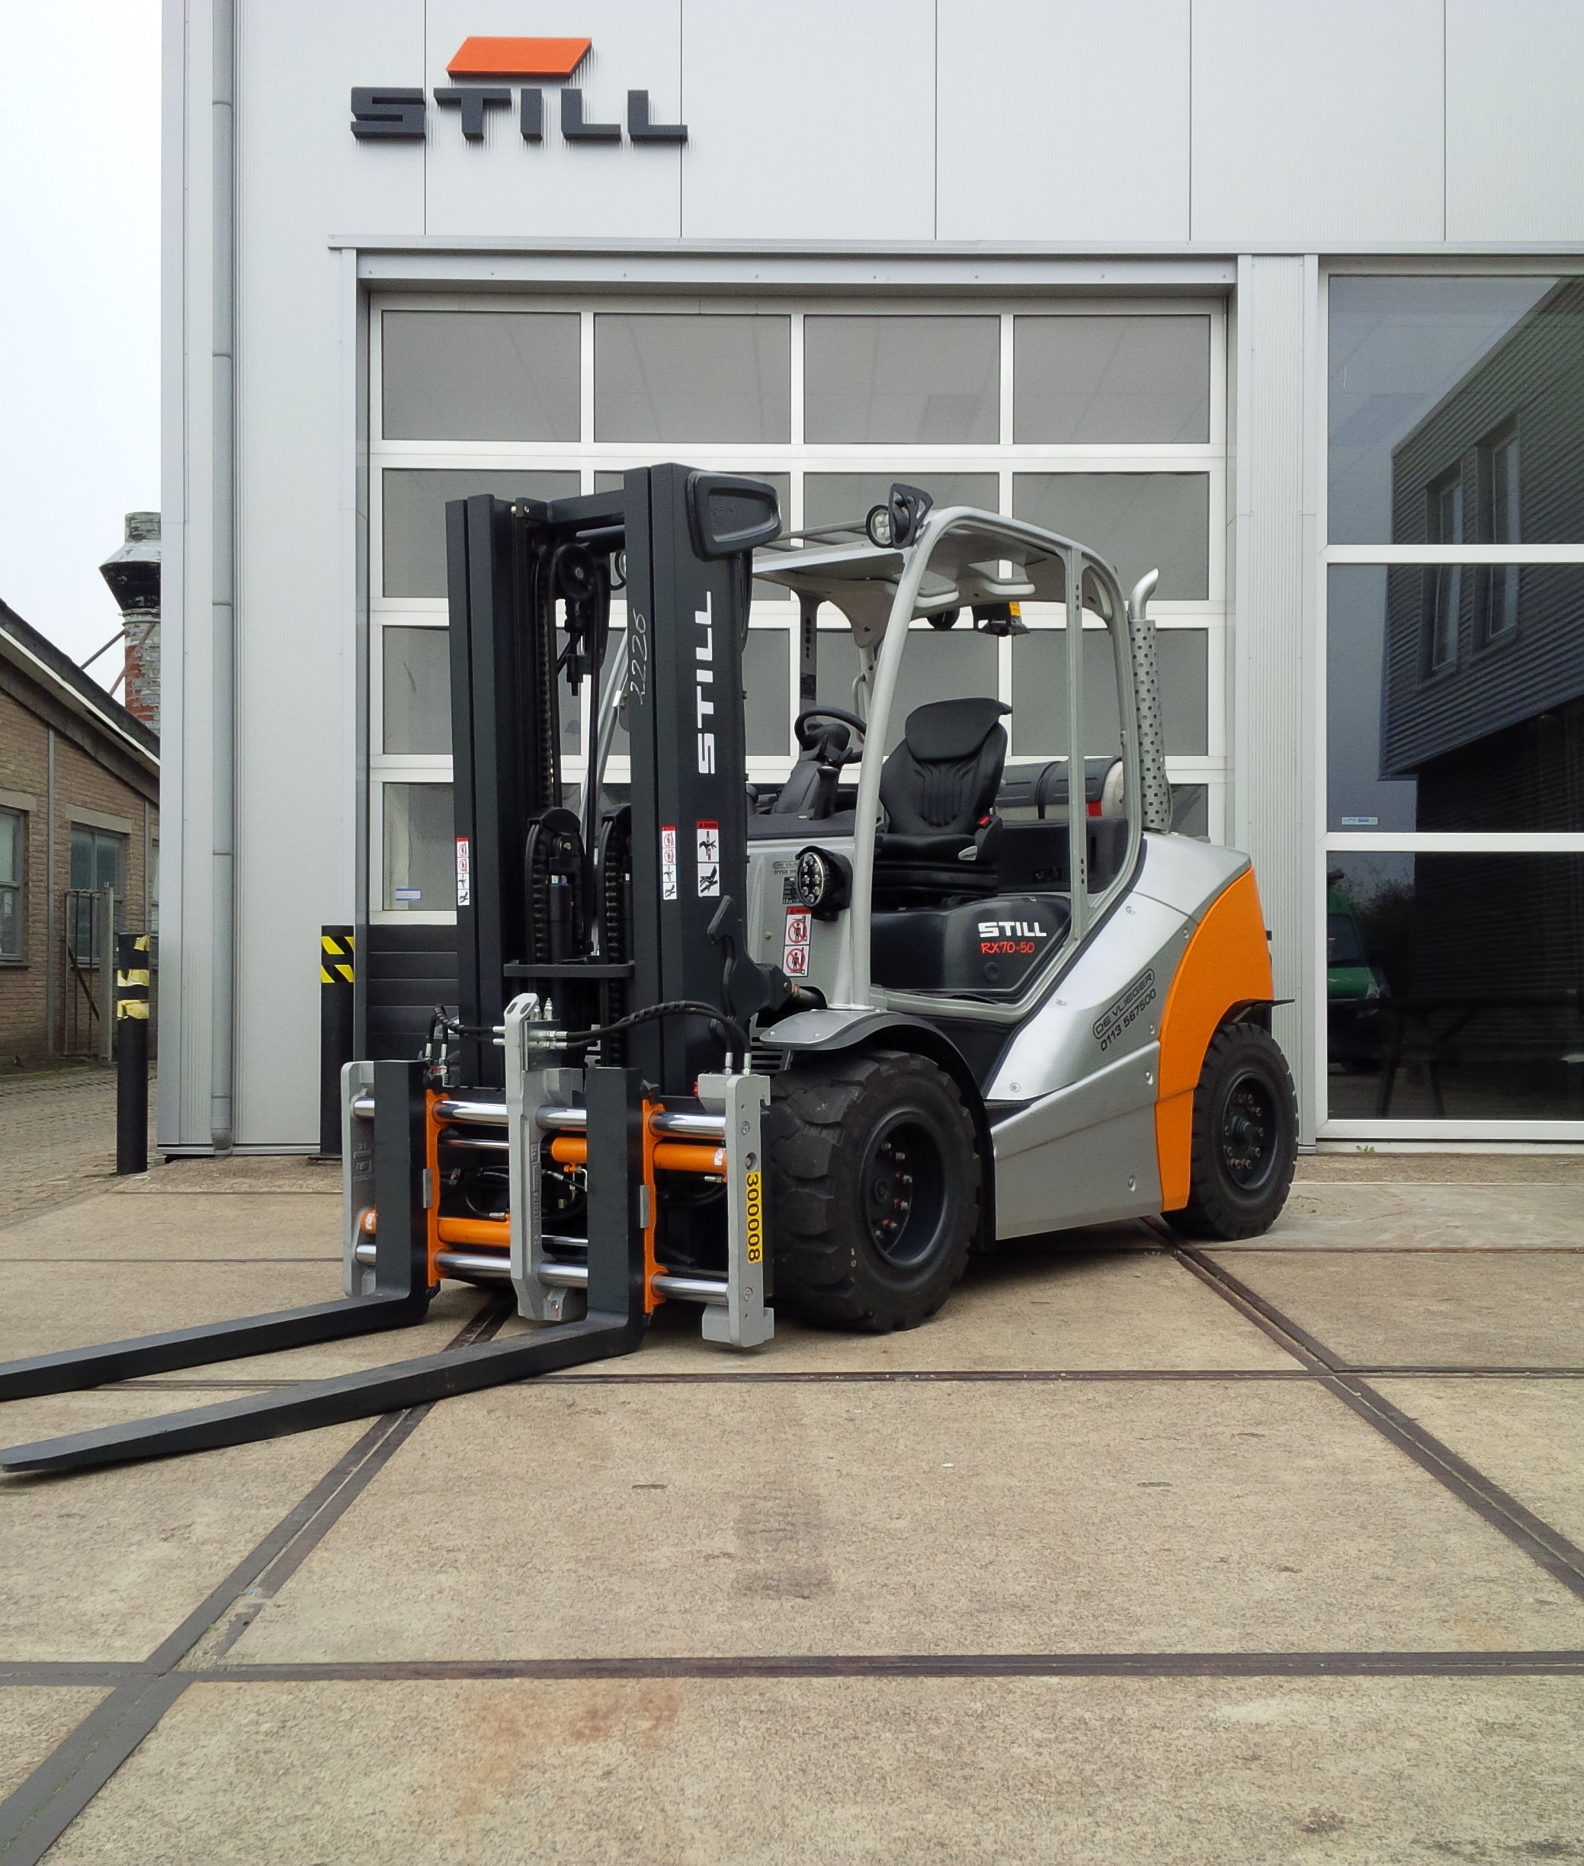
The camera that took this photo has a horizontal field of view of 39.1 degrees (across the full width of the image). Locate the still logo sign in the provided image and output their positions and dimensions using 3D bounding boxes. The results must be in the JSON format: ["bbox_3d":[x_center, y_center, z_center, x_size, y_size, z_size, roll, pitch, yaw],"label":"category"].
[{"bbox_3d":[-1.283,-3.985,10.490,1.575,0.460,0.100,0,0,0],"label":"still logo sign"}]

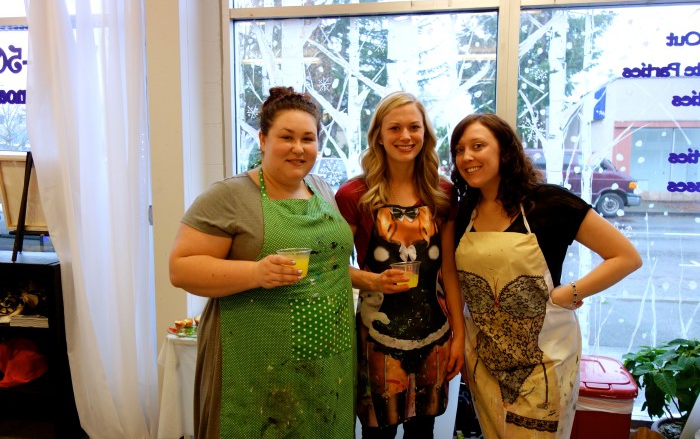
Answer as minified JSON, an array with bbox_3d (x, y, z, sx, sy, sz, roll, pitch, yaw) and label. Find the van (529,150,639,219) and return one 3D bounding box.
[{"bbox_3d":[5.878,-1.178,16.734,5.100,2.000,2.000,1,5,8],"label":"van"}]

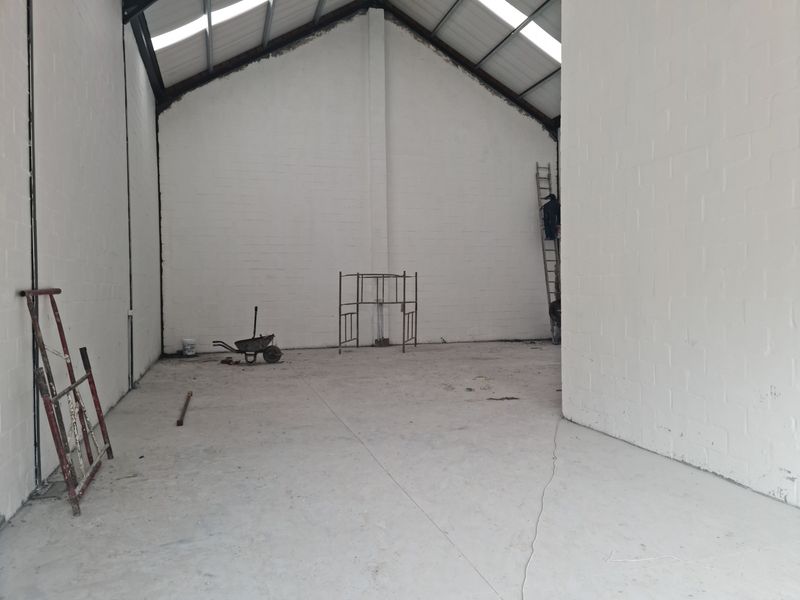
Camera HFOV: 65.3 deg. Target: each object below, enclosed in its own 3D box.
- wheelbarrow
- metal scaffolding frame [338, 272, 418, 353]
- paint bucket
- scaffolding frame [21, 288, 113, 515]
[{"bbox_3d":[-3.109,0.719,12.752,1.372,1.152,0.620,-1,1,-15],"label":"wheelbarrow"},{"bbox_3d":[-0.499,0.276,15.002,1.530,1.880,1.540,-1,1,11],"label":"metal scaffolding frame"},{"bbox_3d":[-4.889,1.102,14.492,0.300,0.365,0.300,-1,1,-15],"label":"paint bucket"},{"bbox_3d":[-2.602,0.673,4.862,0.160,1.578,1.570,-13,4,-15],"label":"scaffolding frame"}]

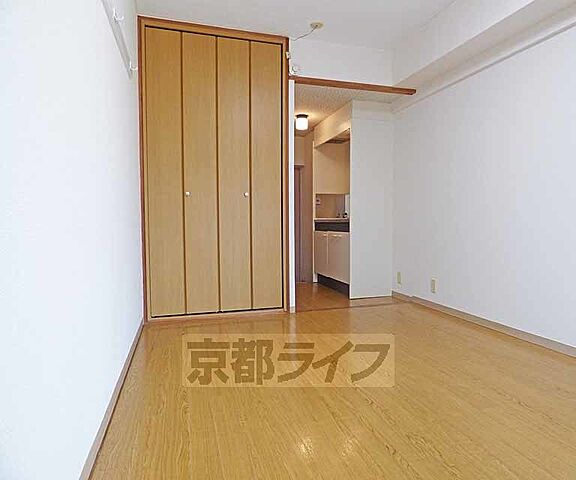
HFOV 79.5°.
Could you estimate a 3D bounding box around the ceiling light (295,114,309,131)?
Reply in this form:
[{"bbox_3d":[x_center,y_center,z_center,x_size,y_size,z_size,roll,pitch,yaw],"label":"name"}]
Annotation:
[{"bbox_3d":[0.168,-1.376,4.060,0.150,0.165,0.150,0,2,0],"label":"ceiling light"}]

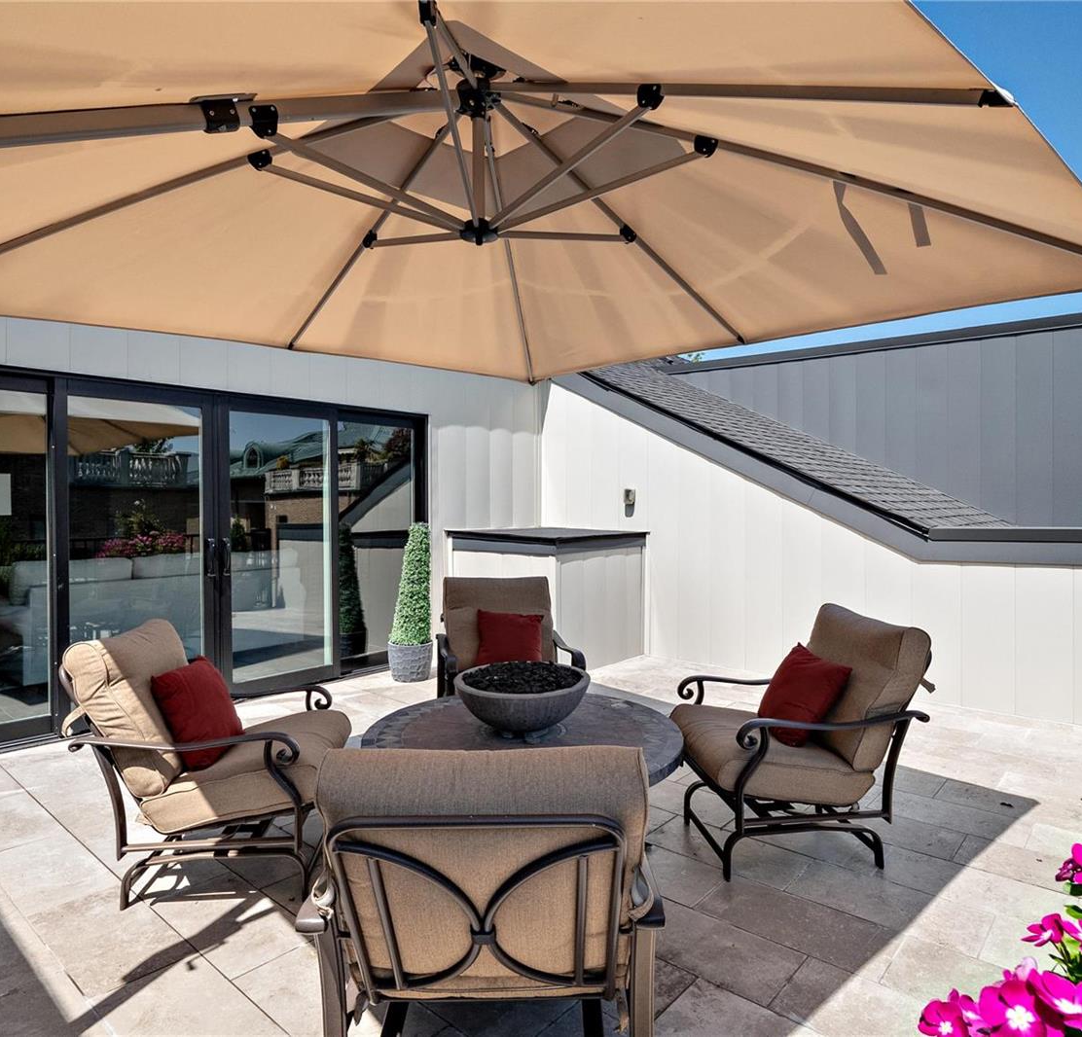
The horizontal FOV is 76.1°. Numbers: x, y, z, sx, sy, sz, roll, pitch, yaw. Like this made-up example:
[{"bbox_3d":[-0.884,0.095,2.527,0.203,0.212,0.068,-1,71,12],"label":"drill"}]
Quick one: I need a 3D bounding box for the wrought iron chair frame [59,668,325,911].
[{"bbox_3d":[-1.217,0.907,2.571,0.810,0.800,0.700,0,1,-6],"label":"wrought iron chair frame"}]

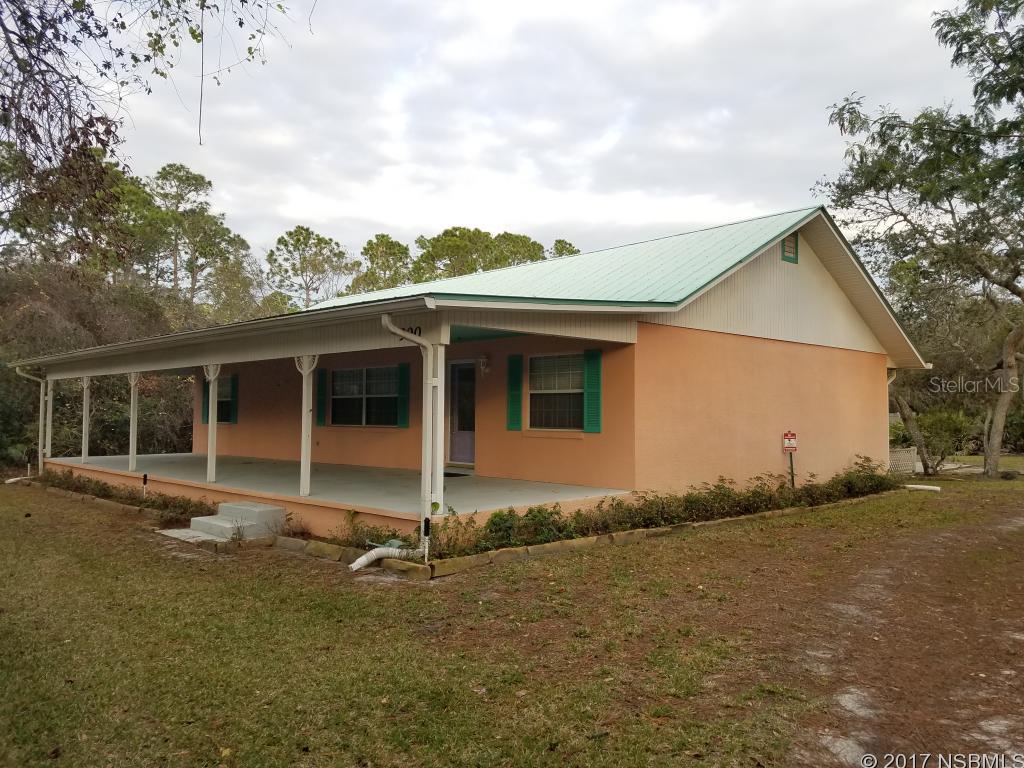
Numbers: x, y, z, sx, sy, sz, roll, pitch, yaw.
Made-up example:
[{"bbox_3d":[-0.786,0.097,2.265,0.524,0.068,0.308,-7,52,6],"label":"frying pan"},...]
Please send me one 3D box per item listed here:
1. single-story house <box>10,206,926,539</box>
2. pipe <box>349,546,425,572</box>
[{"bbox_3d":[-1.198,-0.484,20.052,17.322,5.685,16.711,-2,-3,45],"label":"single-story house"},{"bbox_3d":[-1.416,1.967,8.705,0.940,0.221,0.213,1,-2,-33],"label":"pipe"}]

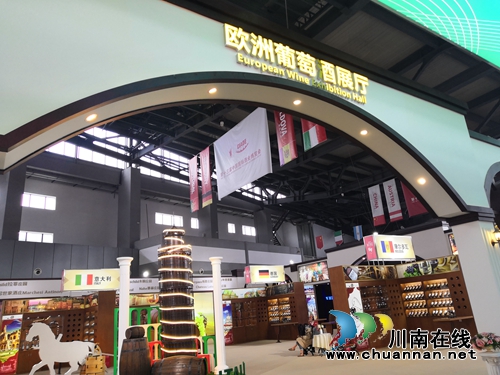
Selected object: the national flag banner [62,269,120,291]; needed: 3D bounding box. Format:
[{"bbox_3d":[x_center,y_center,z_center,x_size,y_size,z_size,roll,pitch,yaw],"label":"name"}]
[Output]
[{"bbox_3d":[-8.345,4.916,20.719,2.932,1.070,0.535,9,-23,-36],"label":"national flag banner"}]

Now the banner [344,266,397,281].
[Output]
[{"bbox_3d":[5.269,3.697,16.783,3.724,0.594,0.060,9,-23,-36],"label":"banner"}]

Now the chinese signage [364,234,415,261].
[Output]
[{"bbox_3d":[5.899,2.539,16.280,2.544,0.972,0.506,8,-22,-34],"label":"chinese signage"}]

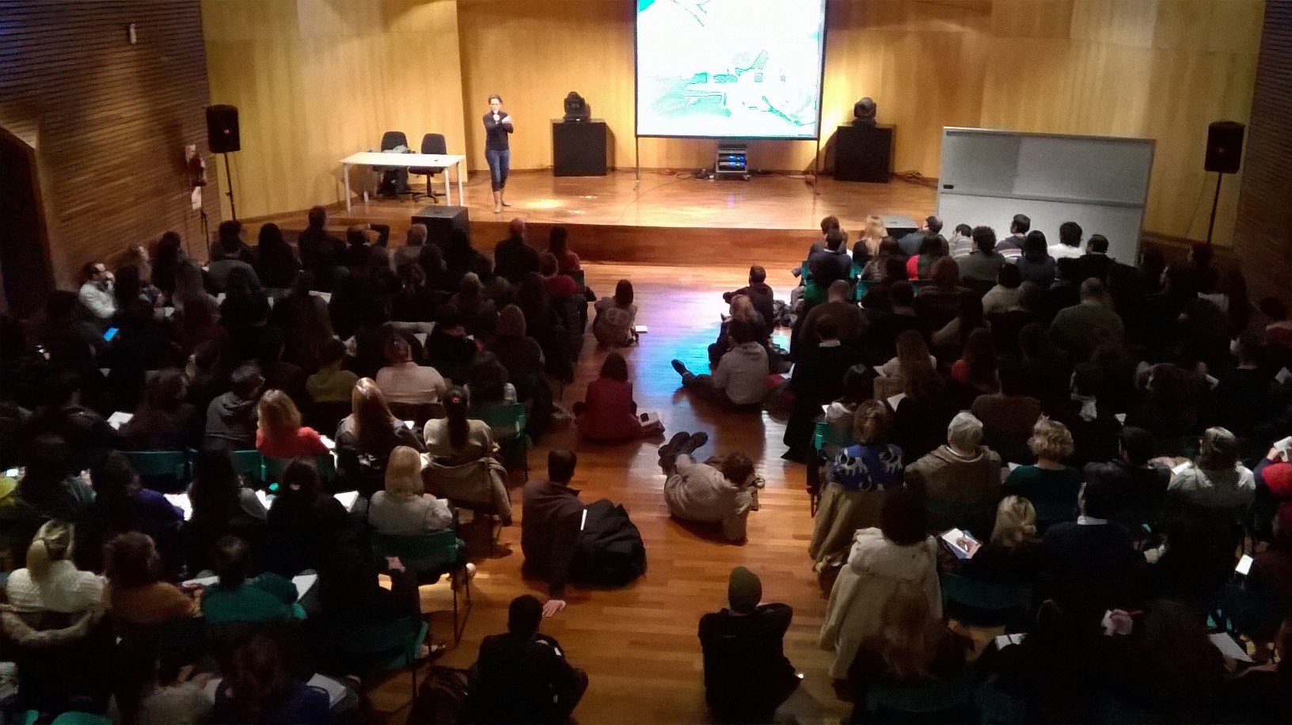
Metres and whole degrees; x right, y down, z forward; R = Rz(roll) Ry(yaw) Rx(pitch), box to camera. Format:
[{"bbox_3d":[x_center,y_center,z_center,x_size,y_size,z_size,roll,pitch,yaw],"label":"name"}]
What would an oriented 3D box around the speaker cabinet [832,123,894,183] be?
[{"bbox_3d":[3.811,-3.654,18.500,0.922,0.922,0.588,6,21,18],"label":"speaker cabinet"}]

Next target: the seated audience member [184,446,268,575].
[{"bbox_3d":[-2.465,1.015,6.626,0.500,1.260,0.780,1,20,2],"label":"seated audience member"}]

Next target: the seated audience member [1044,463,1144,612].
[{"bbox_3d":[2.470,1.120,6.312,0.530,1.300,0.820,0,20,0],"label":"seated audience member"}]

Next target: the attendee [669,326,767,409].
[{"bbox_3d":[0.749,-0.088,10.420,0.811,0.801,0.861,-9,21,-23],"label":"attendee"}]

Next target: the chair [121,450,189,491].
[{"bbox_3d":[-3.395,0.909,7.746,0.476,0.790,0.507,0,20,3],"label":"chair"}]

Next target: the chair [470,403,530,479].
[{"bbox_3d":[-1.154,0.604,8.587,0.490,0.800,0.480,1,20,4],"label":"chair"}]

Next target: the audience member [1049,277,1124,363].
[{"bbox_3d":[3.975,-0.210,9.860,0.600,1.320,0.820,1,20,3],"label":"audience member"}]

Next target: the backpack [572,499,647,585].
[{"bbox_3d":[-0.247,1.209,7.203,0.450,0.500,0.360,-5,21,-14],"label":"backpack"}]

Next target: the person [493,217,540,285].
[{"bbox_3d":[-1.437,-1.082,12.314,0.540,1.310,0.750,2,20,5],"label":"person"}]

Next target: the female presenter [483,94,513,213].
[{"bbox_3d":[-2.201,-3.120,15.792,0.450,1.680,0.380,0,20,1],"label":"female presenter"}]

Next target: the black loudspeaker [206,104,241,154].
[{"bbox_3d":[-5.478,-3.026,13.744,0.380,0.587,0.360,-14,24,-34],"label":"black loudspeaker"}]

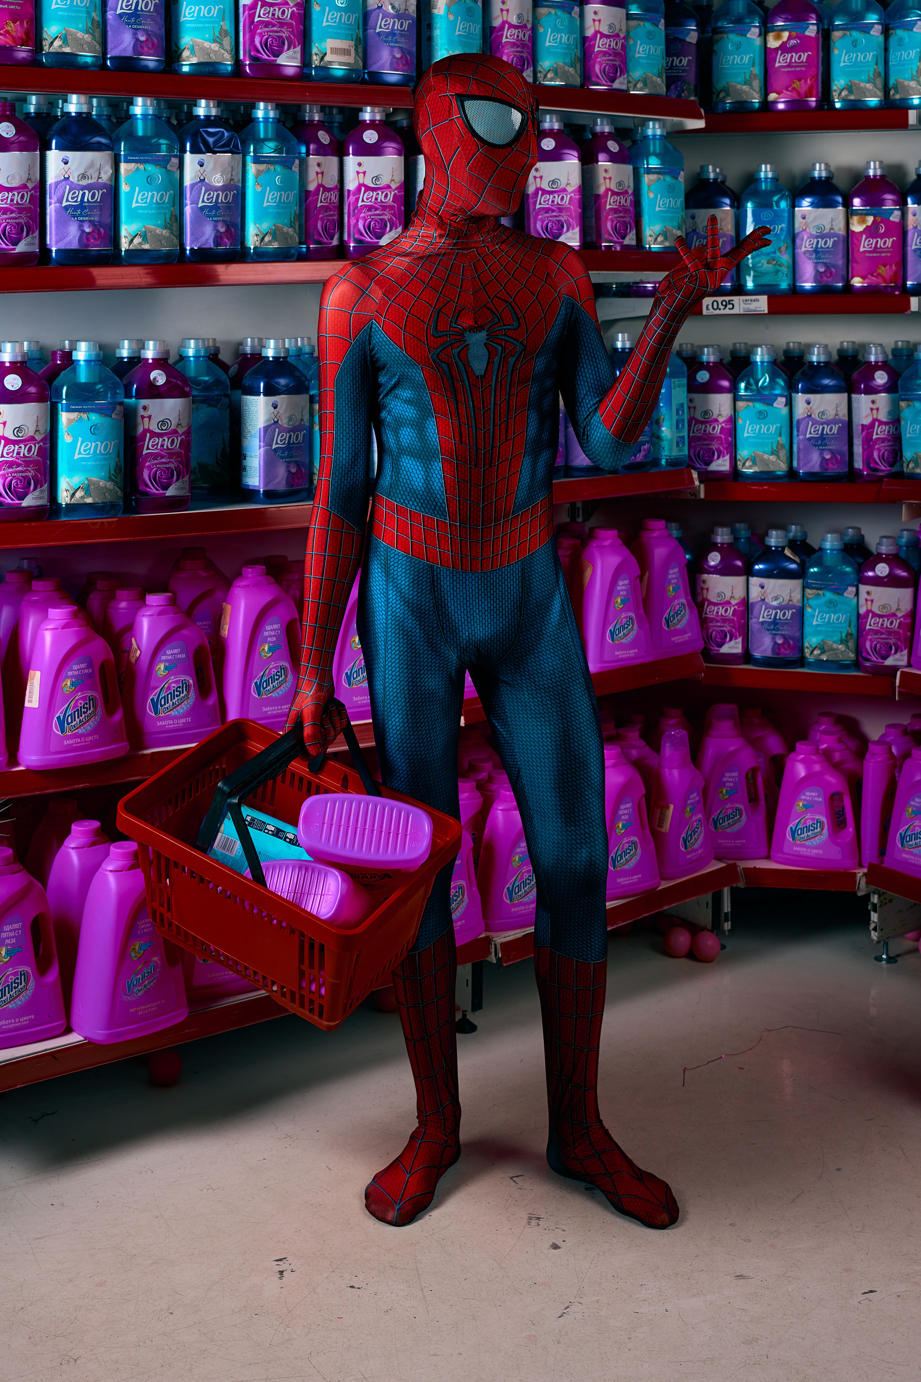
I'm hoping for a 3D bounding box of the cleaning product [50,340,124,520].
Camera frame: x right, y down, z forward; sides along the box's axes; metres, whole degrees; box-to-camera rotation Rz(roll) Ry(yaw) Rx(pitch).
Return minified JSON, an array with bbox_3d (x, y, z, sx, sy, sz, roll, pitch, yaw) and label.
[{"bbox_3d":[-0.638,-0.450,2.310,0.120,0.298,0.086,-8,16,-31],"label":"cleaning product"}]

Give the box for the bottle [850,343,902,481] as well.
[{"bbox_3d":[0.930,-0.626,3.000,0.120,0.298,0.086,-4,14,-17],"label":"bottle"}]

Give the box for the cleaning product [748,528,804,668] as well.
[{"bbox_3d":[0.690,-0.201,2.930,0.120,0.290,0.080,4,11,24],"label":"cleaning product"}]

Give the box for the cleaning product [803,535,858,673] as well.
[{"bbox_3d":[0.808,-0.197,2.930,0.116,0.288,0.086,2,9,15],"label":"cleaning product"}]

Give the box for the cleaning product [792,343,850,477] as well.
[{"bbox_3d":[0.804,-0.626,3.000,0.120,0.298,0.086,1,14,5],"label":"cleaning product"}]

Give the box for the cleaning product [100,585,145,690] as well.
[{"bbox_3d":[-0.598,-0.051,2.480,0.185,0.265,0.100,-8,13,-37],"label":"cleaning product"}]

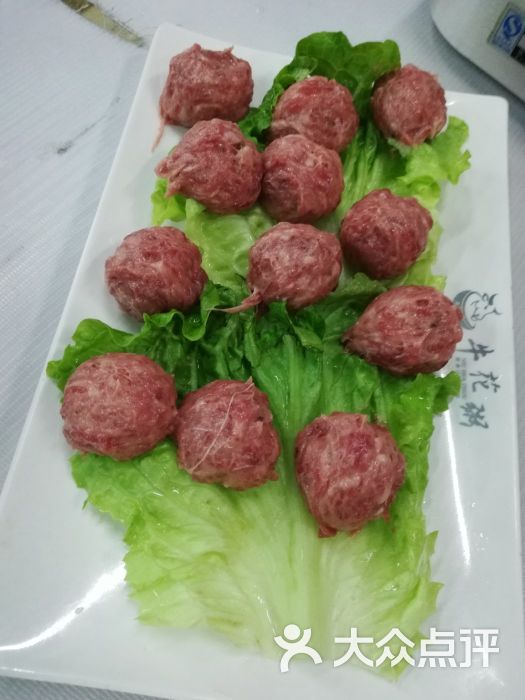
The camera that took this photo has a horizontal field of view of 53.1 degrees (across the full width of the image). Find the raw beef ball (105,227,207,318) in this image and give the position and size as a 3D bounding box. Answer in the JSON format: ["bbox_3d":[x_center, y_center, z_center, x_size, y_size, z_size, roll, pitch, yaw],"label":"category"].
[{"bbox_3d":[-0.049,-0.035,0.240,0.043,0.040,0.043,2,69,-5],"label":"raw beef ball"}]

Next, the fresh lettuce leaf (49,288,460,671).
[{"bbox_3d":[0.001,0.047,0.225,0.173,0.032,0.160,-2,69,-6],"label":"fresh lettuce leaf"}]

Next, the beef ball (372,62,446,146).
[{"bbox_3d":[0.081,-0.135,0.291,0.040,0.039,0.040,2,69,-5],"label":"beef ball"}]

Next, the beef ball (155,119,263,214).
[{"bbox_3d":[-0.027,-0.092,0.264,0.046,0.042,0.045,2,69,-5],"label":"beef ball"}]

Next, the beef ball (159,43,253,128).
[{"bbox_3d":[-0.030,-0.141,0.282,0.043,0.040,0.042,2,69,-5],"label":"beef ball"}]

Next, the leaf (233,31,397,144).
[{"bbox_3d":[0.032,-0.137,0.292,0.084,0.032,0.070,10,69,-2],"label":"leaf"}]

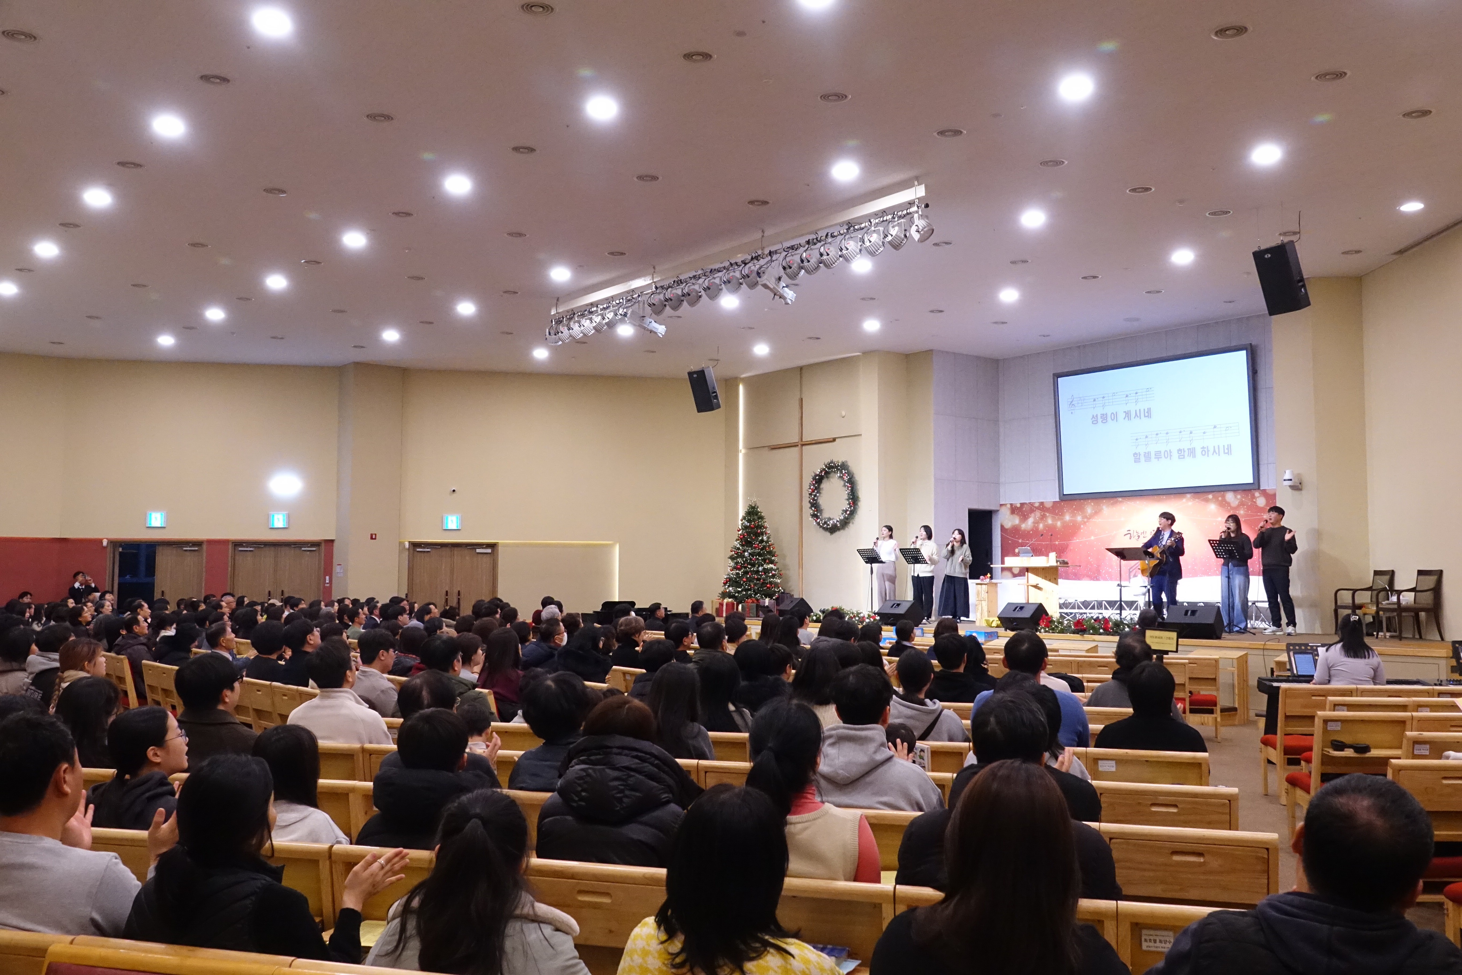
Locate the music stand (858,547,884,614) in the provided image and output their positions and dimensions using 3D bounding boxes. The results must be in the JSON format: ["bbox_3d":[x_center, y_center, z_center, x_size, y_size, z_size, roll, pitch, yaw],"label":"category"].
[{"bbox_3d":[2.342,1.628,20.838,0.450,1.220,0.500,3,-5,-37],"label":"music stand"}]

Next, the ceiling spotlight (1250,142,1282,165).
[{"bbox_3d":[5.258,-3.264,12.361,0.260,0.110,0.260,3,-5,-36],"label":"ceiling spotlight"}]

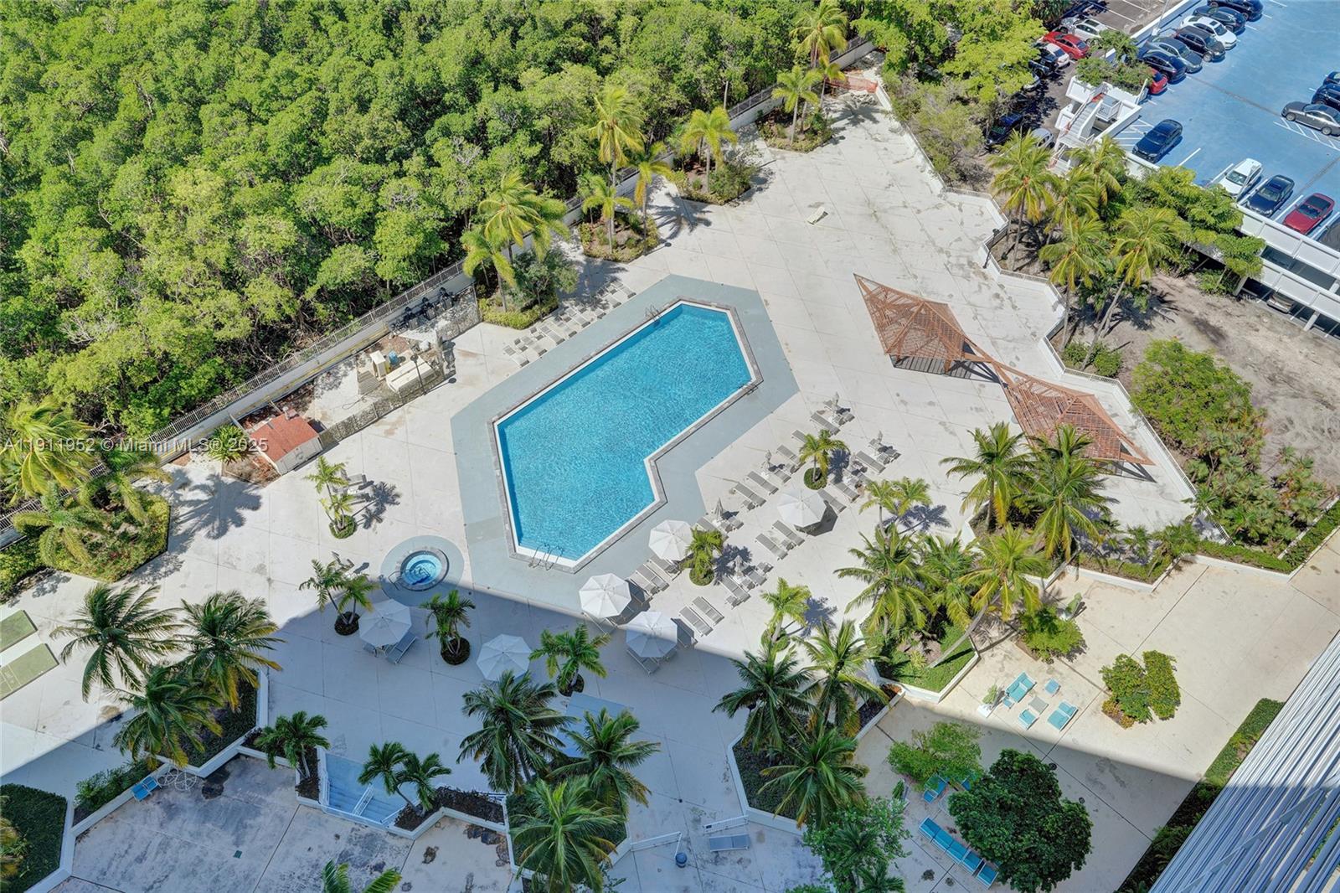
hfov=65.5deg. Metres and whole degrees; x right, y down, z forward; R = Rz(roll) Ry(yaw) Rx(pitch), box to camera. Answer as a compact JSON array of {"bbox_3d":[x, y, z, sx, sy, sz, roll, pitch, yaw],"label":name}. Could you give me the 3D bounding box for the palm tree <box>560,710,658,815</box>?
[{"bbox_3d":[-2.720,15.797,48.882,4.600,7.800,4.500,-2,51,0],"label":"palm tree"}]

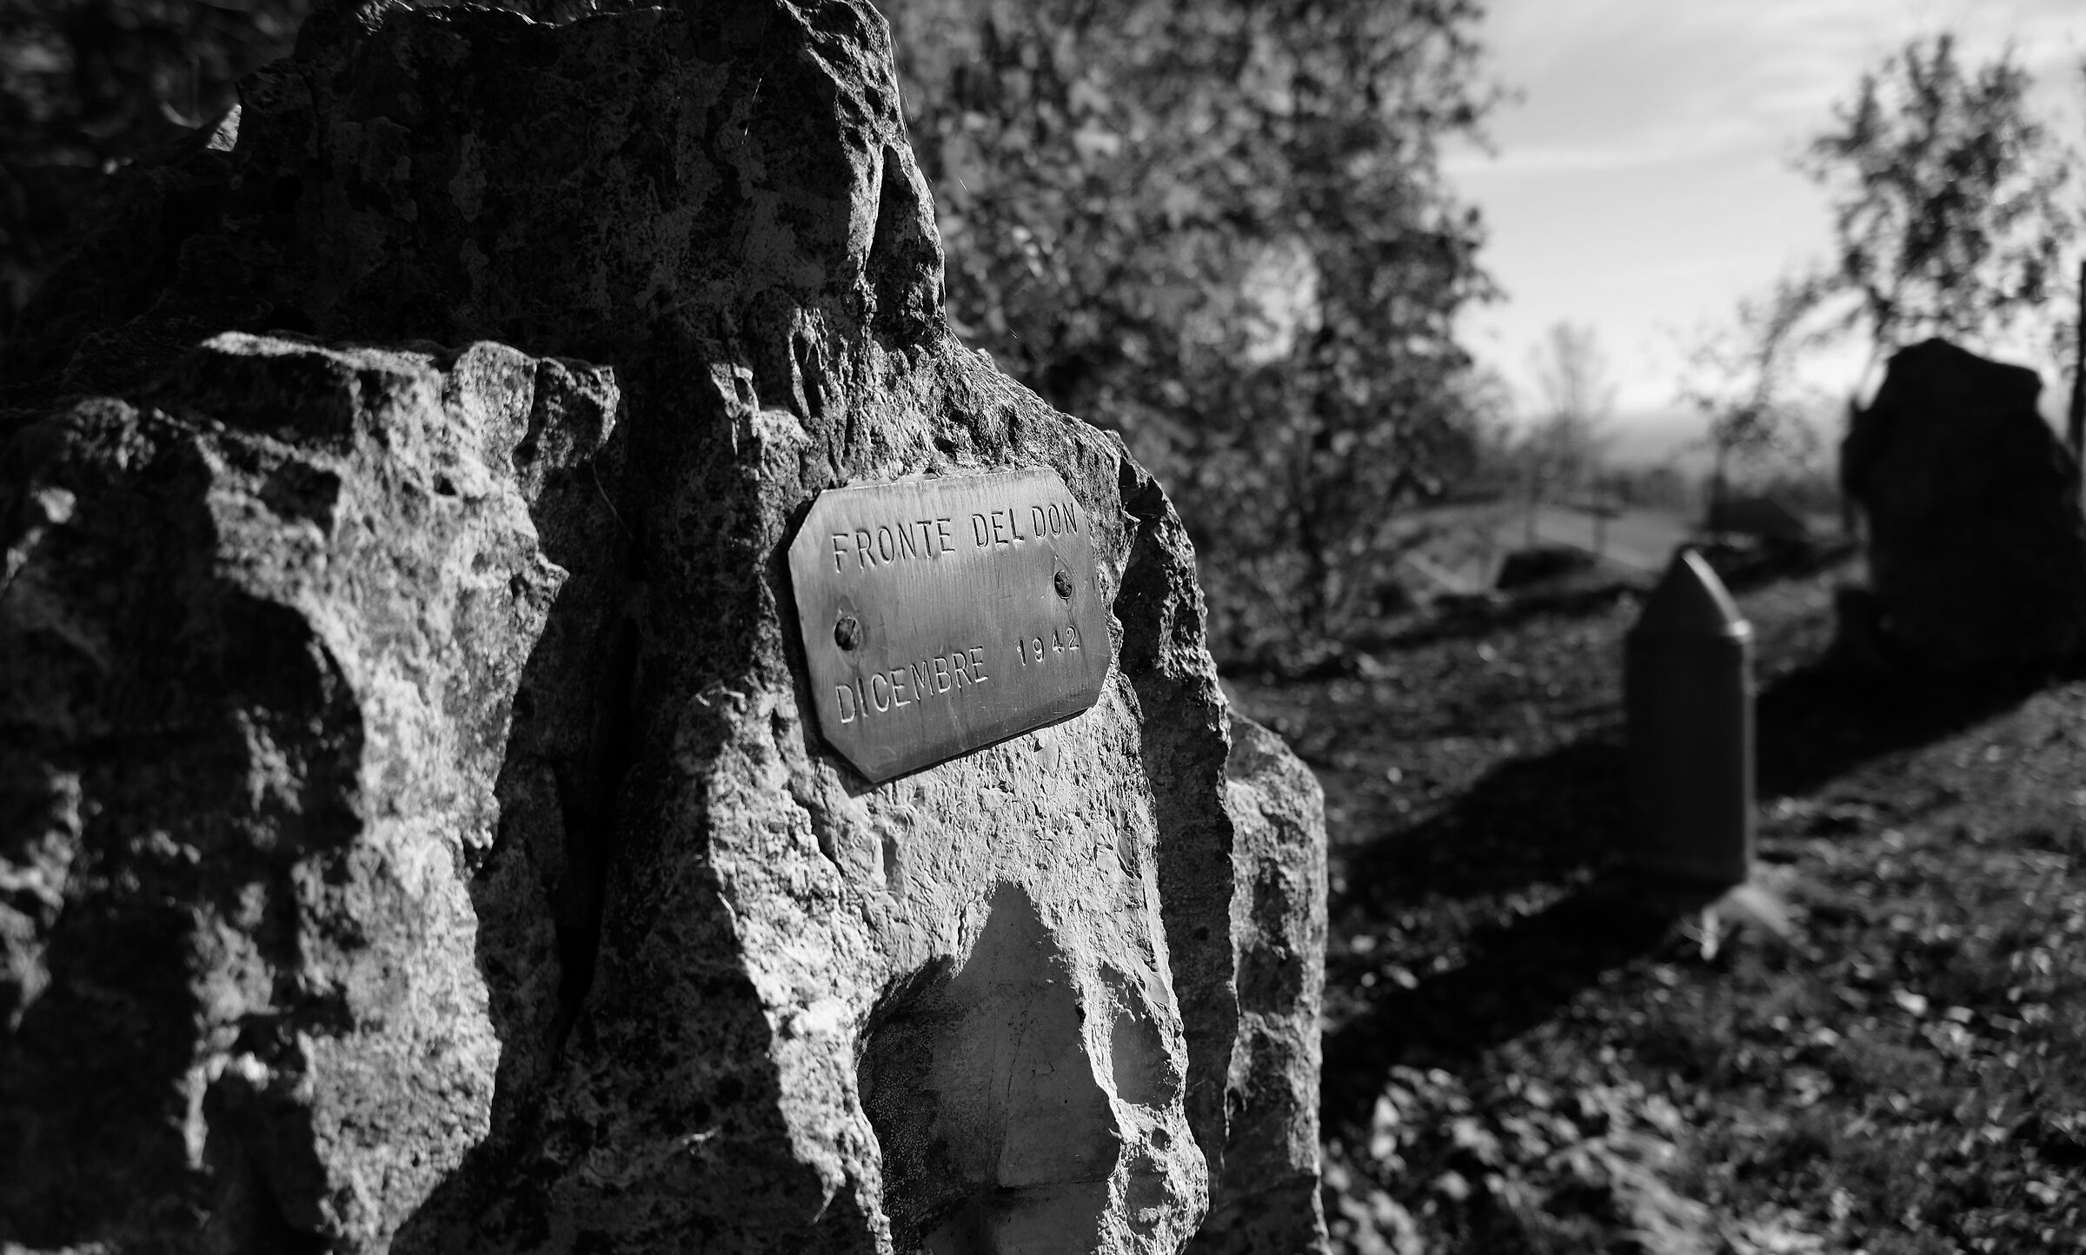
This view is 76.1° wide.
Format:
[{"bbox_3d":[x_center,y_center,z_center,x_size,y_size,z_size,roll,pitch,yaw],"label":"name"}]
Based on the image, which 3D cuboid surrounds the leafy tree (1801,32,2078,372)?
[{"bbox_3d":[7.685,-2.871,11.500,1.988,4.288,1.888,4,11,34],"label":"leafy tree"}]

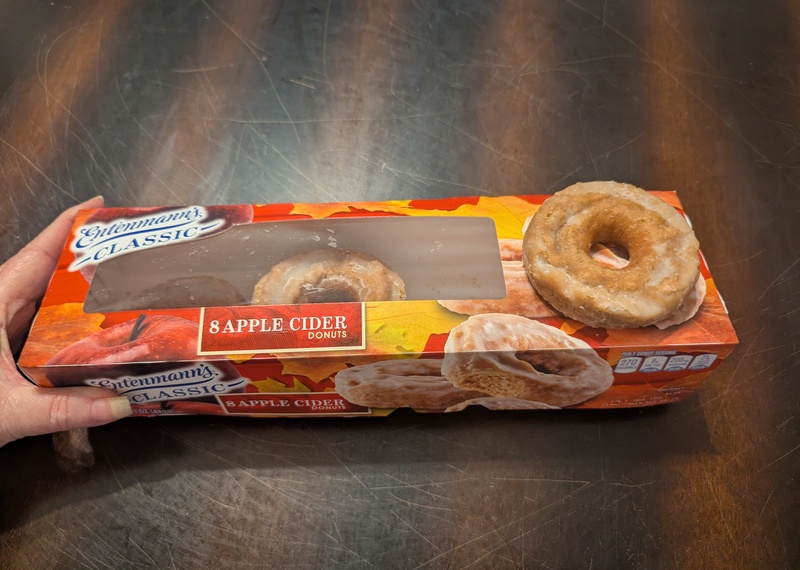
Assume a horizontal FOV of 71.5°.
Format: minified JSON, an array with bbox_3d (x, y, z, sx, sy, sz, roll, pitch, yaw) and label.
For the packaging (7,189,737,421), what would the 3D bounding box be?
[{"bbox_3d":[-0.011,0.013,0.301,0.320,0.071,0.091,-2,56,1],"label":"packaging"}]

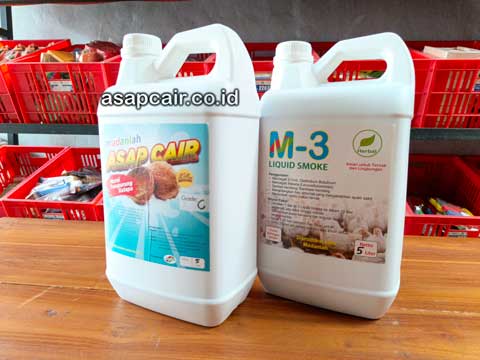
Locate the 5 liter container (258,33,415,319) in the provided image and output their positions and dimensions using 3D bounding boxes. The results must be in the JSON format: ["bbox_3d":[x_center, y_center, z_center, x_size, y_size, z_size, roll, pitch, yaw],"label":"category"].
[{"bbox_3d":[0.121,-0.012,0.418,0.176,0.323,0.122,5,10,28],"label":"5 liter container"}]

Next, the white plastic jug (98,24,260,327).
[{"bbox_3d":[-0.070,-0.011,0.397,0.172,0.327,0.128,4,9,21],"label":"white plastic jug"}]

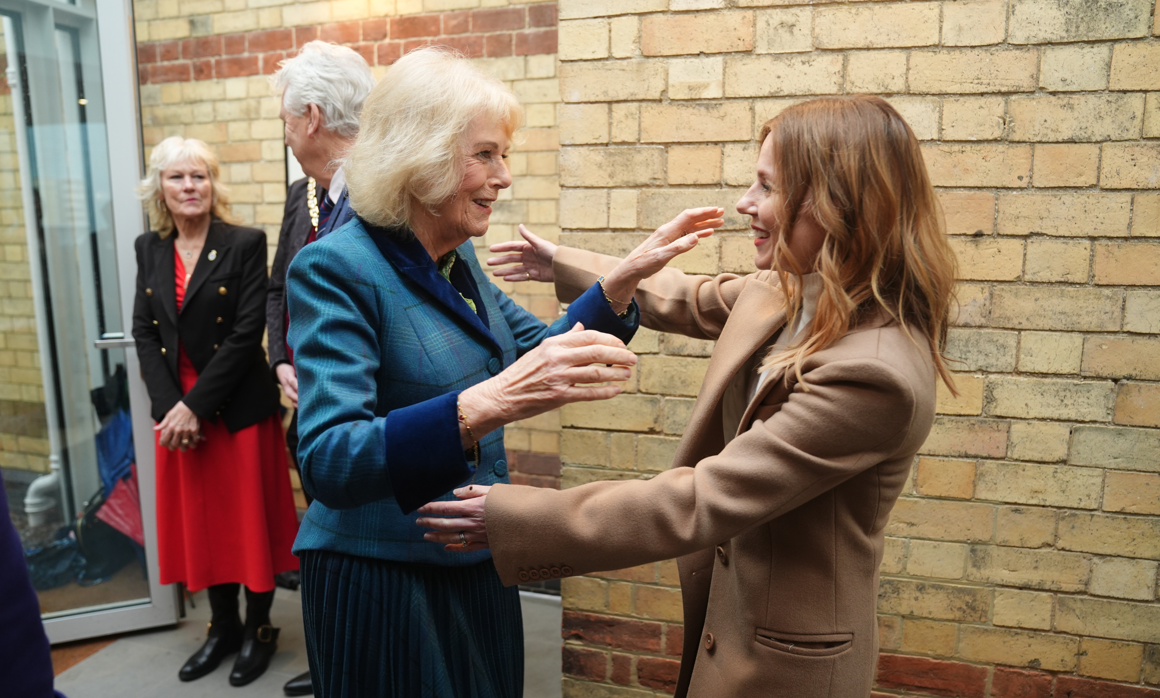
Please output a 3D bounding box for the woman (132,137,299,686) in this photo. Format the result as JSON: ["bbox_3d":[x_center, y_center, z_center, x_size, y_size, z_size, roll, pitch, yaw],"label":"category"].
[{"bbox_3d":[-1.133,0.198,2.431,0.470,1.680,0.370,0,9,0],"label":"woman"}]

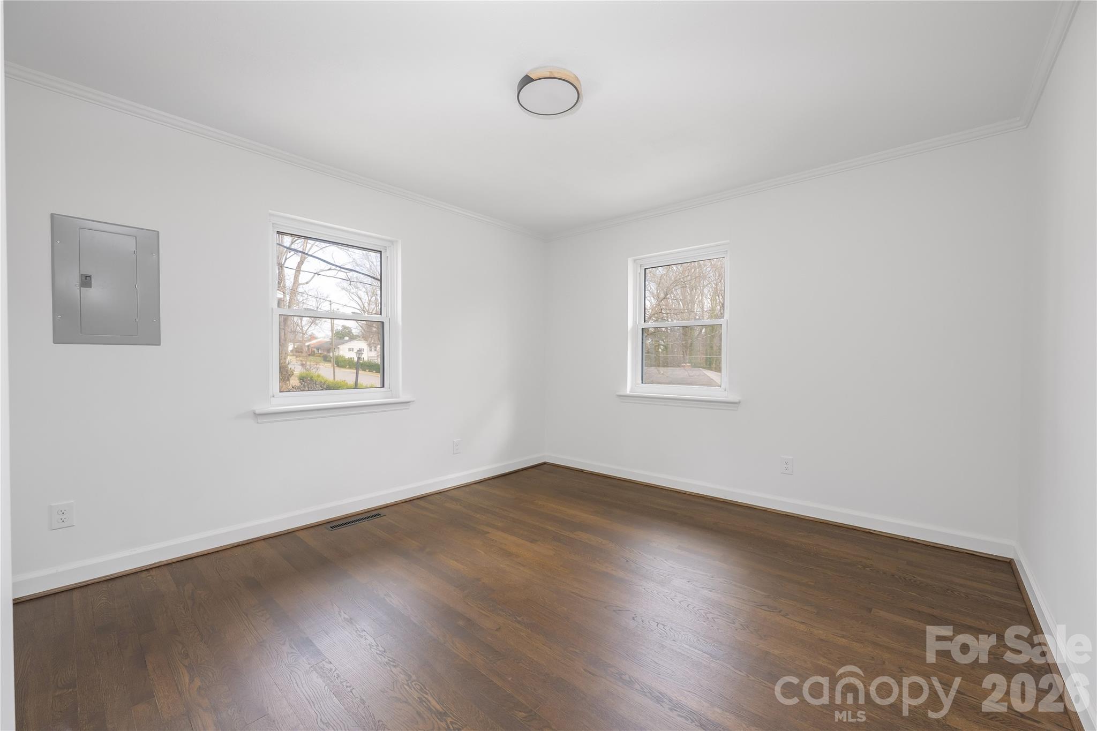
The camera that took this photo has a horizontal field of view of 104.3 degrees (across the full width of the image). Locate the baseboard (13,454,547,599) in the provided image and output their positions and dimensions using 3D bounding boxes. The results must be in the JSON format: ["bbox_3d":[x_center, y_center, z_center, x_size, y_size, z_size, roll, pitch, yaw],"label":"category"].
[{"bbox_3d":[-1.234,1.001,3.240,0.016,0.097,3.638,1,1,42],"label":"baseboard"}]

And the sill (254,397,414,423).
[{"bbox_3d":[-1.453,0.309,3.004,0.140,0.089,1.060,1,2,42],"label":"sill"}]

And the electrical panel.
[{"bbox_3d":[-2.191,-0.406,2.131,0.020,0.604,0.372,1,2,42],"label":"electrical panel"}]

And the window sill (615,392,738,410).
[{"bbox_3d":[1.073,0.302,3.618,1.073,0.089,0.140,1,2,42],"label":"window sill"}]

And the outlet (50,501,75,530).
[{"bbox_3d":[-2.312,0.718,2.032,0.008,0.123,0.080,1,2,42],"label":"outlet"}]

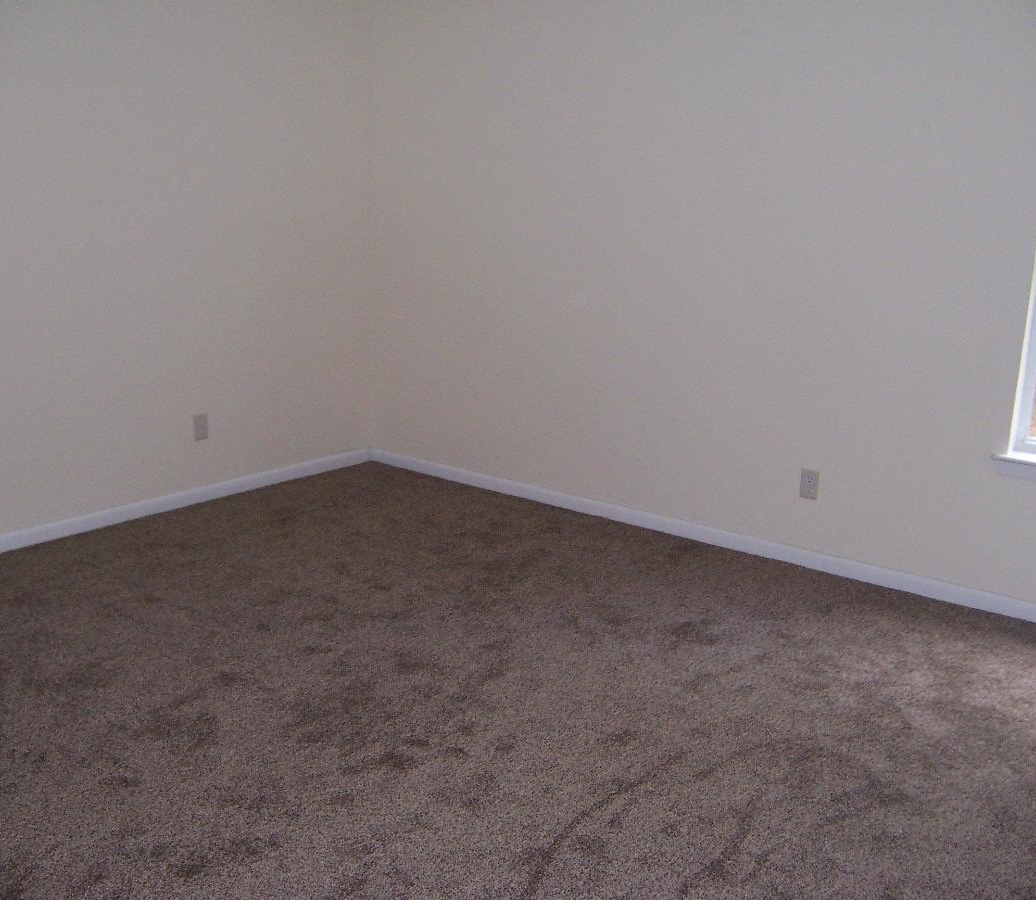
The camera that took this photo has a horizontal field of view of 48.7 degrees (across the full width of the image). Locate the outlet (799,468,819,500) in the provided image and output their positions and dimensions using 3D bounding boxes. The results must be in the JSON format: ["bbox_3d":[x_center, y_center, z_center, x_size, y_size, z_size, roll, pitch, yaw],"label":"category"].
[{"bbox_3d":[1.137,0.135,4.463,0.070,0.115,0.010,12,17,36],"label":"outlet"}]

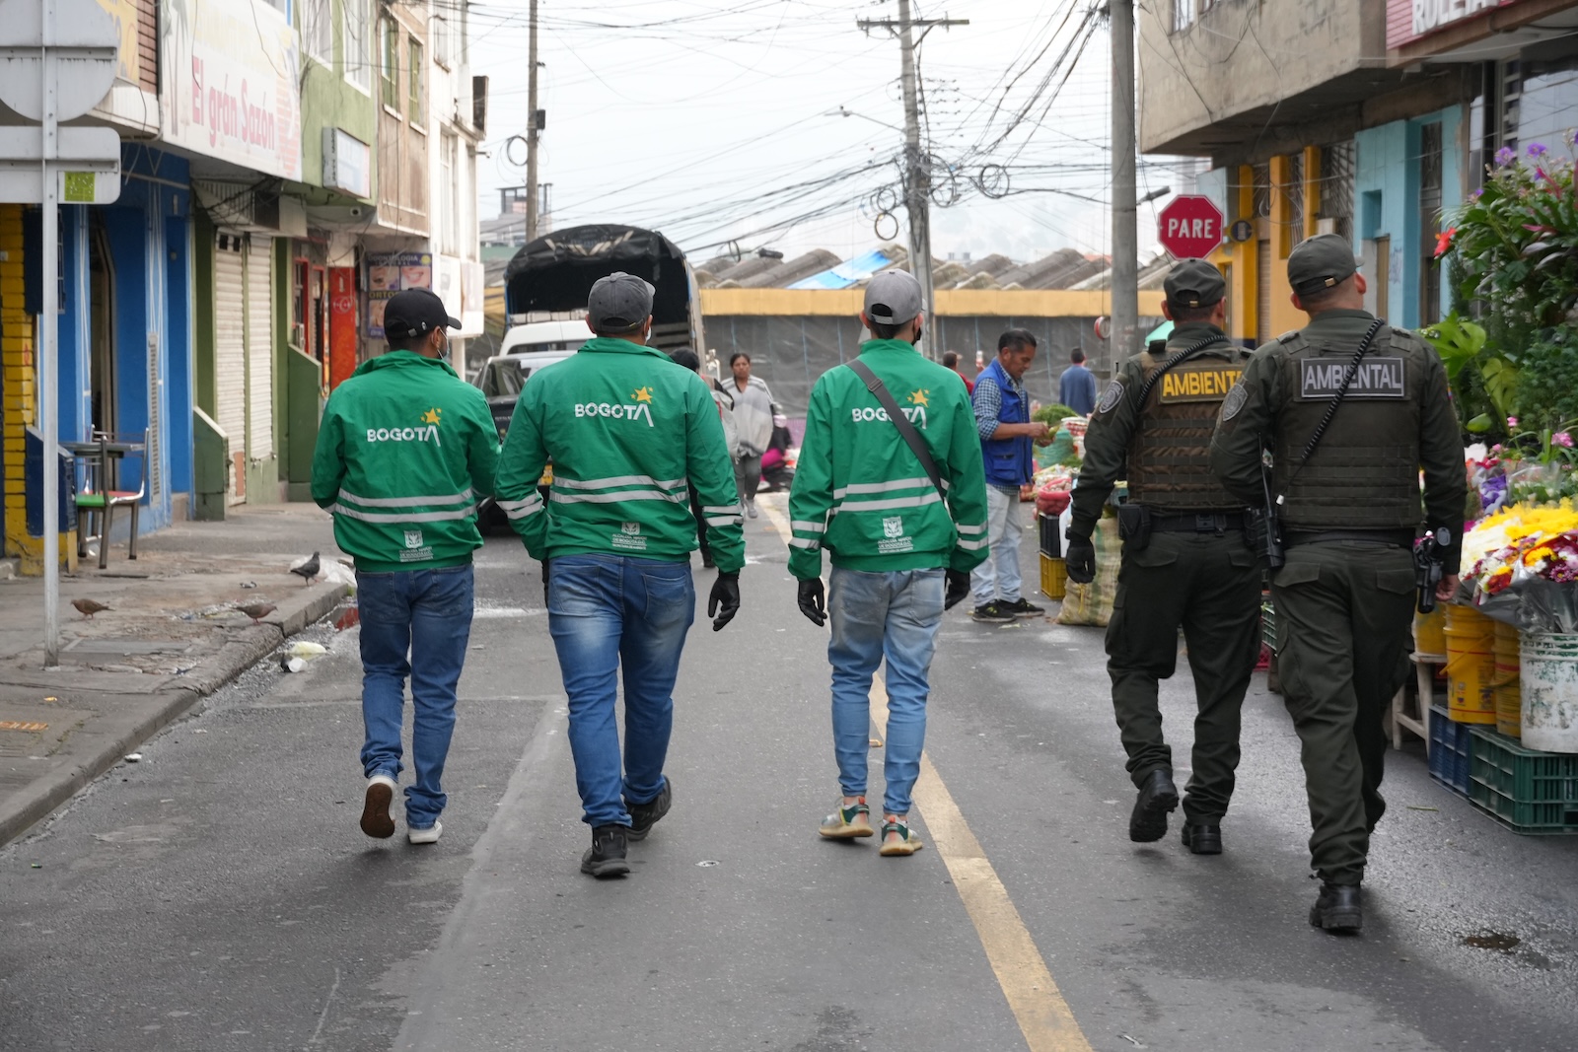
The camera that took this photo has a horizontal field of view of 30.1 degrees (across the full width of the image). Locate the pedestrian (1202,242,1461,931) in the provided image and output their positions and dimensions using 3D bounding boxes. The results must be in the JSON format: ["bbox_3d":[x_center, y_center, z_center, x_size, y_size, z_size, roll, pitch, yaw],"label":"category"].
[{"bbox_3d":[1.461,0.127,7.830,0.620,1.800,0.680,0,3,-1],"label":"pedestrian"}]

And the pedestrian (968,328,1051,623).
[{"bbox_3d":[1.266,-0.303,16.900,0.470,1.690,0.500,1,3,17],"label":"pedestrian"}]

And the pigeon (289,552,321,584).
[{"bbox_3d":[-3.015,0.263,18.300,0.250,0.210,0.110,-2,3,-27],"label":"pigeon"}]

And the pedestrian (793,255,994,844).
[{"bbox_3d":[0.301,0.095,8.900,0.600,1.750,0.520,0,3,-3],"label":"pedestrian"}]

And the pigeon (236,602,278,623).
[{"bbox_3d":[-2.808,0.458,15.500,0.240,0.120,0.085,1,3,13],"label":"pigeon"}]

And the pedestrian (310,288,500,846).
[{"bbox_3d":[-1.187,0.112,9.050,0.550,1.700,0.550,0,3,2],"label":"pedestrian"}]

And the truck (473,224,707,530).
[{"bbox_3d":[-2.369,-2.134,37.000,2.250,3.200,7.000,0,3,-1],"label":"truck"}]

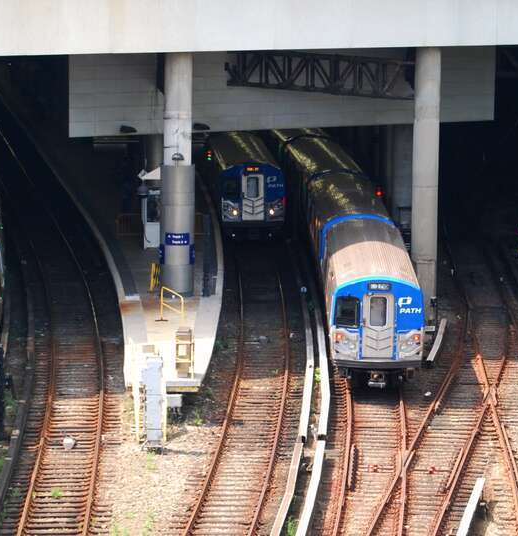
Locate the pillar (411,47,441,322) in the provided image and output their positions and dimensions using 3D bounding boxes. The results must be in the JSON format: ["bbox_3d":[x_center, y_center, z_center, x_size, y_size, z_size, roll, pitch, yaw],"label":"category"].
[{"bbox_3d":[5.892,-2.996,63.916,0.930,9.790,0.930,0,12,0],"label":"pillar"}]

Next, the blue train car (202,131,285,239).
[{"bbox_3d":[-0.872,-3.992,82.557,2.800,3.450,12.400,-1,12,-6],"label":"blue train car"}]

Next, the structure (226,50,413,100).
[{"bbox_3d":[2.105,-6.986,65.652,7.720,1.380,0.600,7,14,30],"label":"structure"}]

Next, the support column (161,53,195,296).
[{"bbox_3d":[-2.756,-3.291,62.330,1.100,8.420,1.100,0,12,0],"label":"support column"}]

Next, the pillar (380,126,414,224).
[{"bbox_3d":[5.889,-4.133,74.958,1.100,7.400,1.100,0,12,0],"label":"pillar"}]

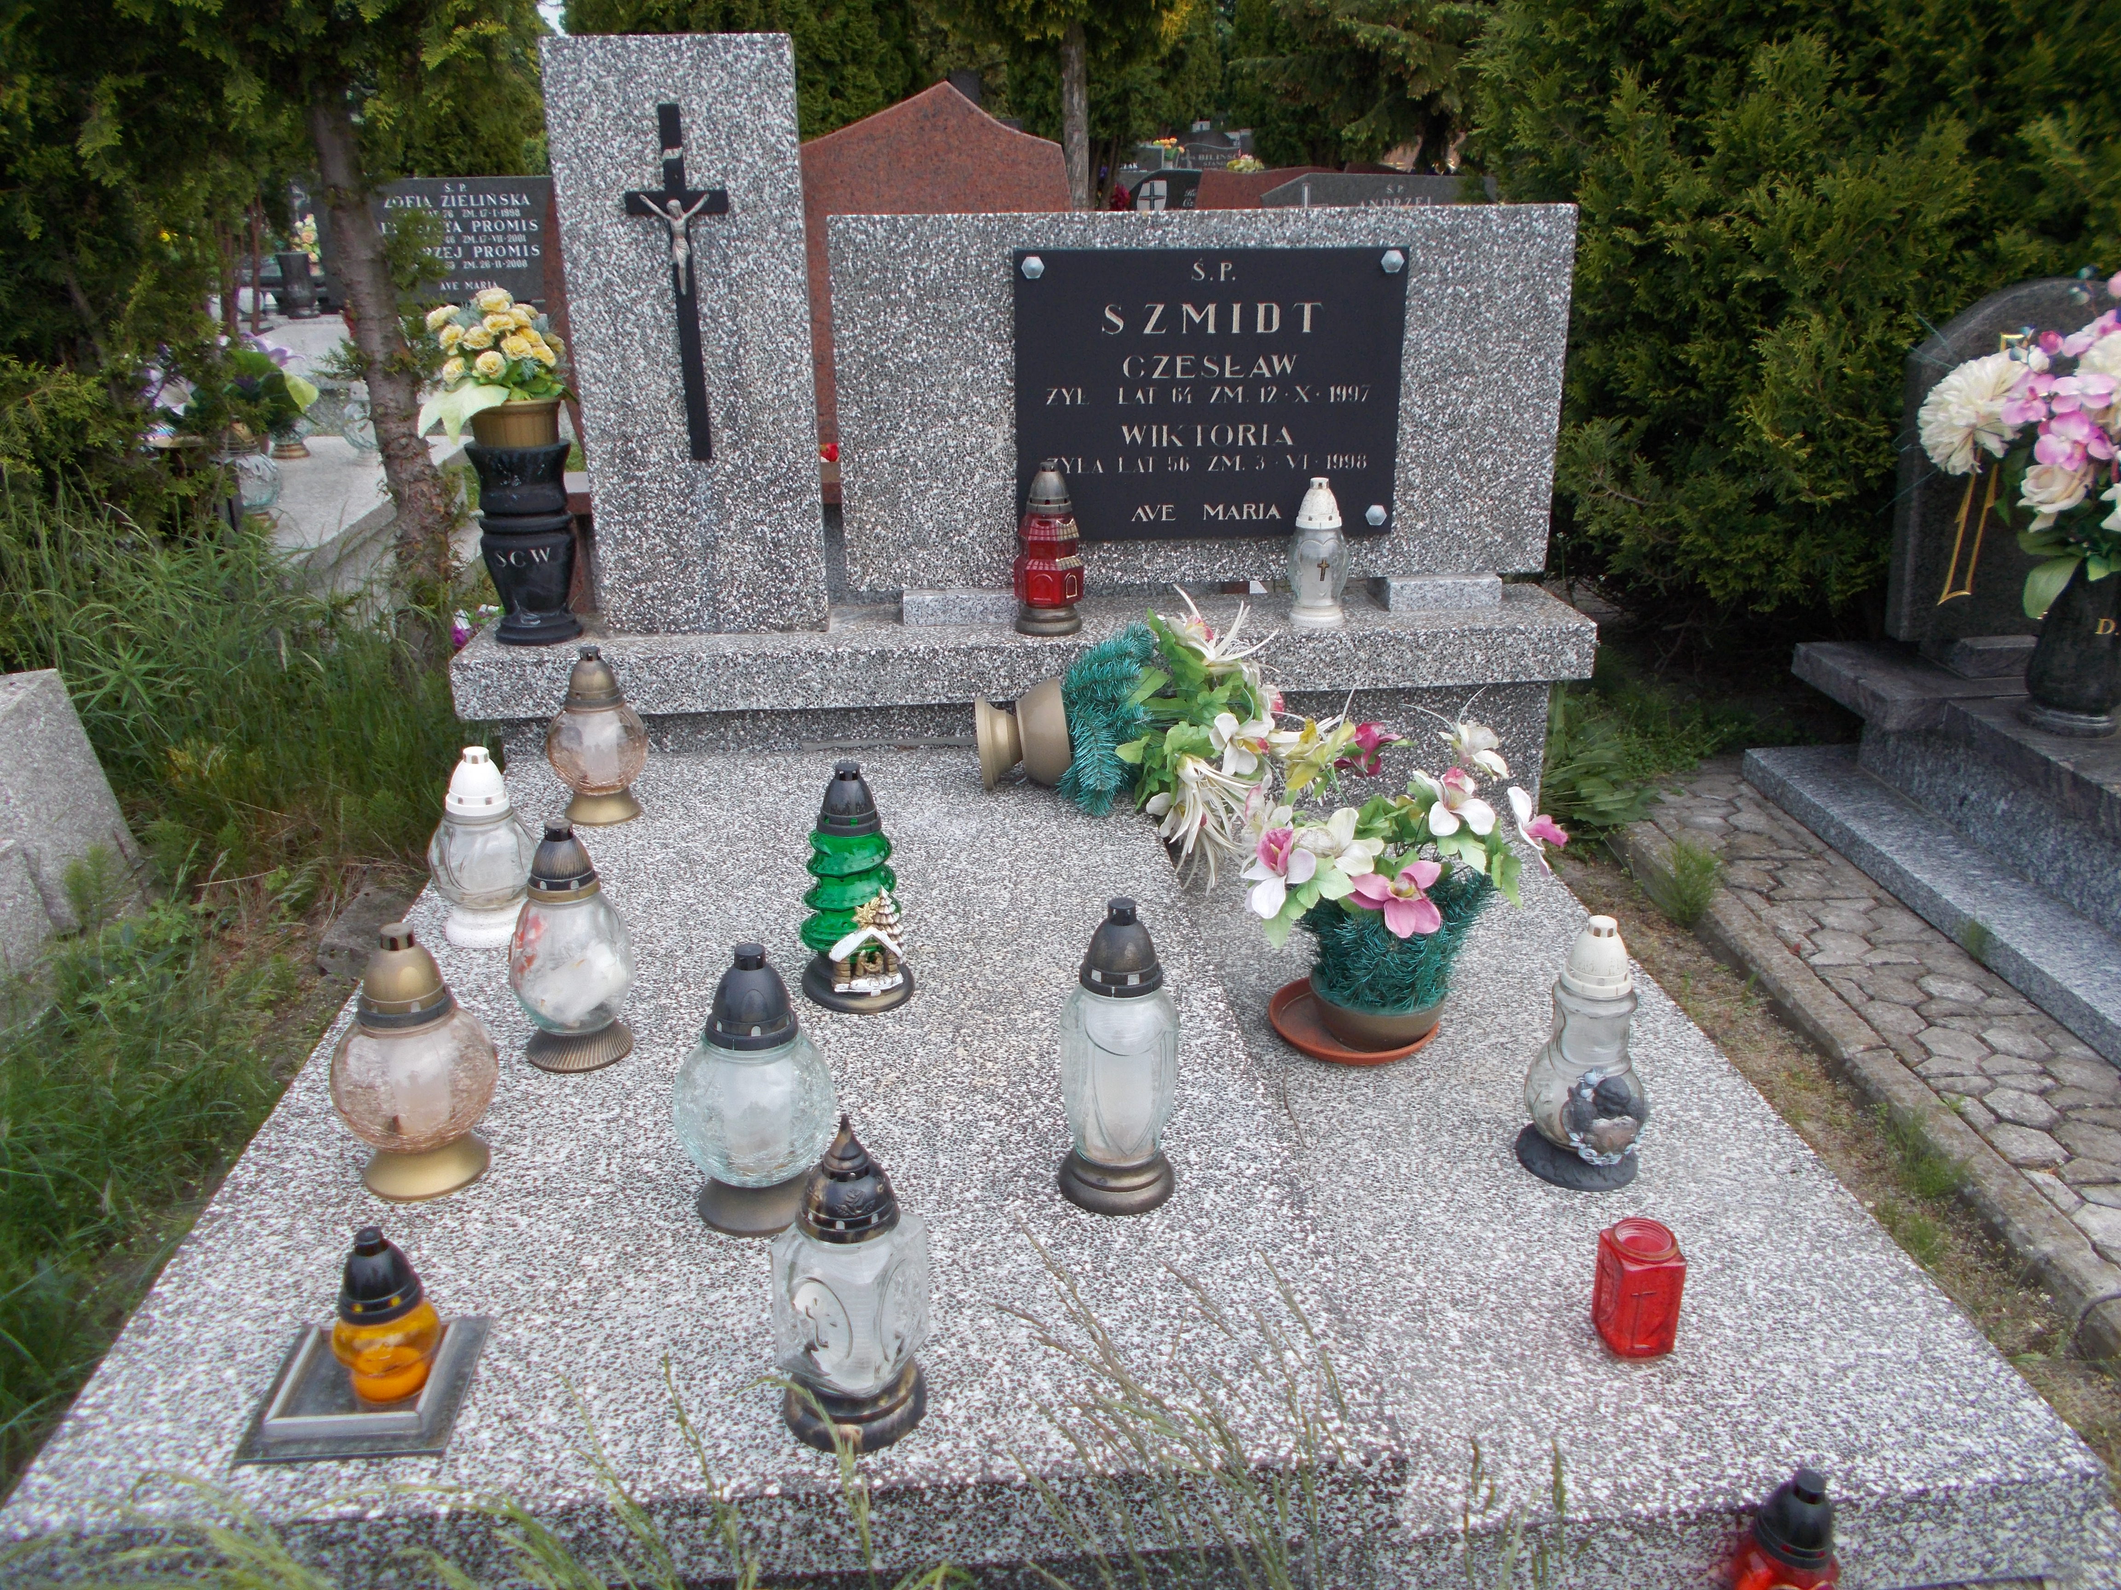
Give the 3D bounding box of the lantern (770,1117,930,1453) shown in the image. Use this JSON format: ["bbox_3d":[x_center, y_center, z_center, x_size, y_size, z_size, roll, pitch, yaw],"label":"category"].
[{"bbox_3d":[-0.173,0.384,1.290,0.121,0.286,0.121,12,23,31],"label":"lantern"}]

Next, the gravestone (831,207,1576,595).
[{"bbox_3d":[0.258,-0.728,2.938,1.324,0.669,0.112,-2,20,-4],"label":"gravestone"}]

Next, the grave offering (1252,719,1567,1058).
[{"bbox_3d":[0.477,0.118,2.202,0.407,0.412,0.359,-2,20,-4],"label":"grave offering"}]

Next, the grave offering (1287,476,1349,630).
[{"bbox_3d":[0.476,-0.446,2.905,0.109,0.254,0.109,-3,20,-7],"label":"grave offering"}]

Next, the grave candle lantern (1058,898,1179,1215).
[{"bbox_3d":[0.057,0.251,1.585,0.118,0.316,0.118,-2,20,-4],"label":"grave candle lantern"}]

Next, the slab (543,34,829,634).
[{"bbox_3d":[-0.638,-0.779,2.793,0.403,0.993,0.100,-2,21,-4],"label":"slab"}]

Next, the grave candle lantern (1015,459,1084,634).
[{"bbox_3d":[-0.022,-0.451,2.882,0.126,0.306,0.126,-2,21,-4],"label":"grave candle lantern"}]

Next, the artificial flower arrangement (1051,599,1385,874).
[{"bbox_3d":[0.255,-0.097,2.541,0.533,0.427,0.388,-2,3,-4],"label":"artificial flower arrangement"}]

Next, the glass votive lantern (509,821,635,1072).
[{"bbox_3d":[-0.577,0.172,1.863,0.136,0.276,0.136,-2,21,-4],"label":"glass votive lantern"}]

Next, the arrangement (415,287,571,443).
[{"bbox_3d":[-0.982,-0.737,2.751,0.266,0.267,0.240,-2,21,-4],"label":"arrangement"}]

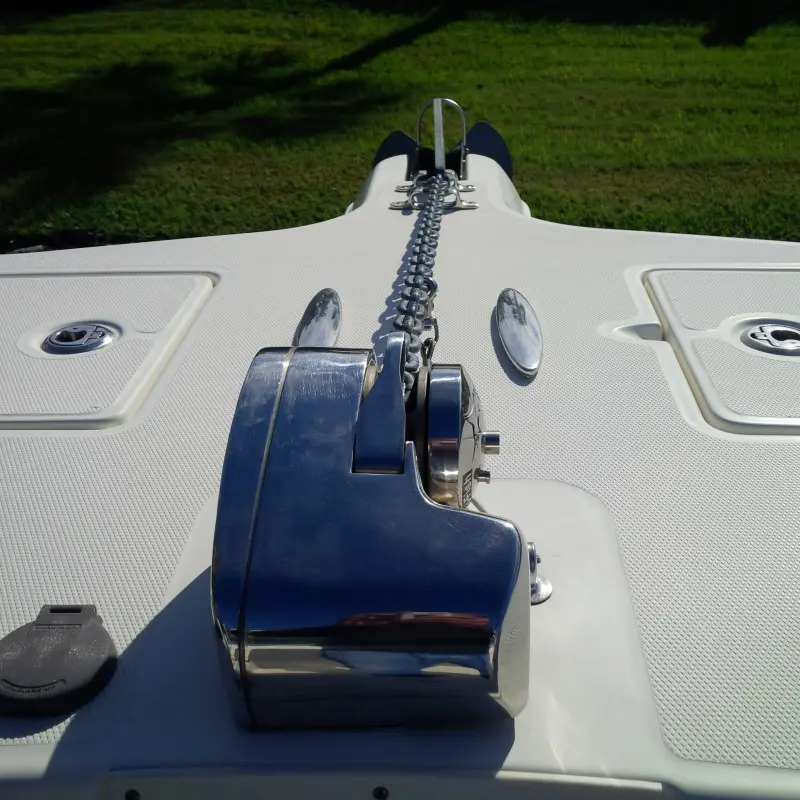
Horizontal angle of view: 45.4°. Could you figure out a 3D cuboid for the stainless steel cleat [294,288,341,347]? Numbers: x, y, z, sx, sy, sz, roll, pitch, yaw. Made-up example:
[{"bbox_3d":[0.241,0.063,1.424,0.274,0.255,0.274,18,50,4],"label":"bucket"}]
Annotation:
[{"bbox_3d":[-0.090,-0.081,1.068,0.043,0.020,0.208,0,30,2],"label":"stainless steel cleat"}]

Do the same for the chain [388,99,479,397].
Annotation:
[{"bbox_3d":[0.036,-0.199,1.157,0.130,0.130,0.889,1,30,4],"label":"chain"}]

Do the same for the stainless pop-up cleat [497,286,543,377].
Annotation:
[{"bbox_3d":[0.132,-0.080,1.058,0.043,0.020,0.208,-1,30,0],"label":"stainless pop-up cleat"}]

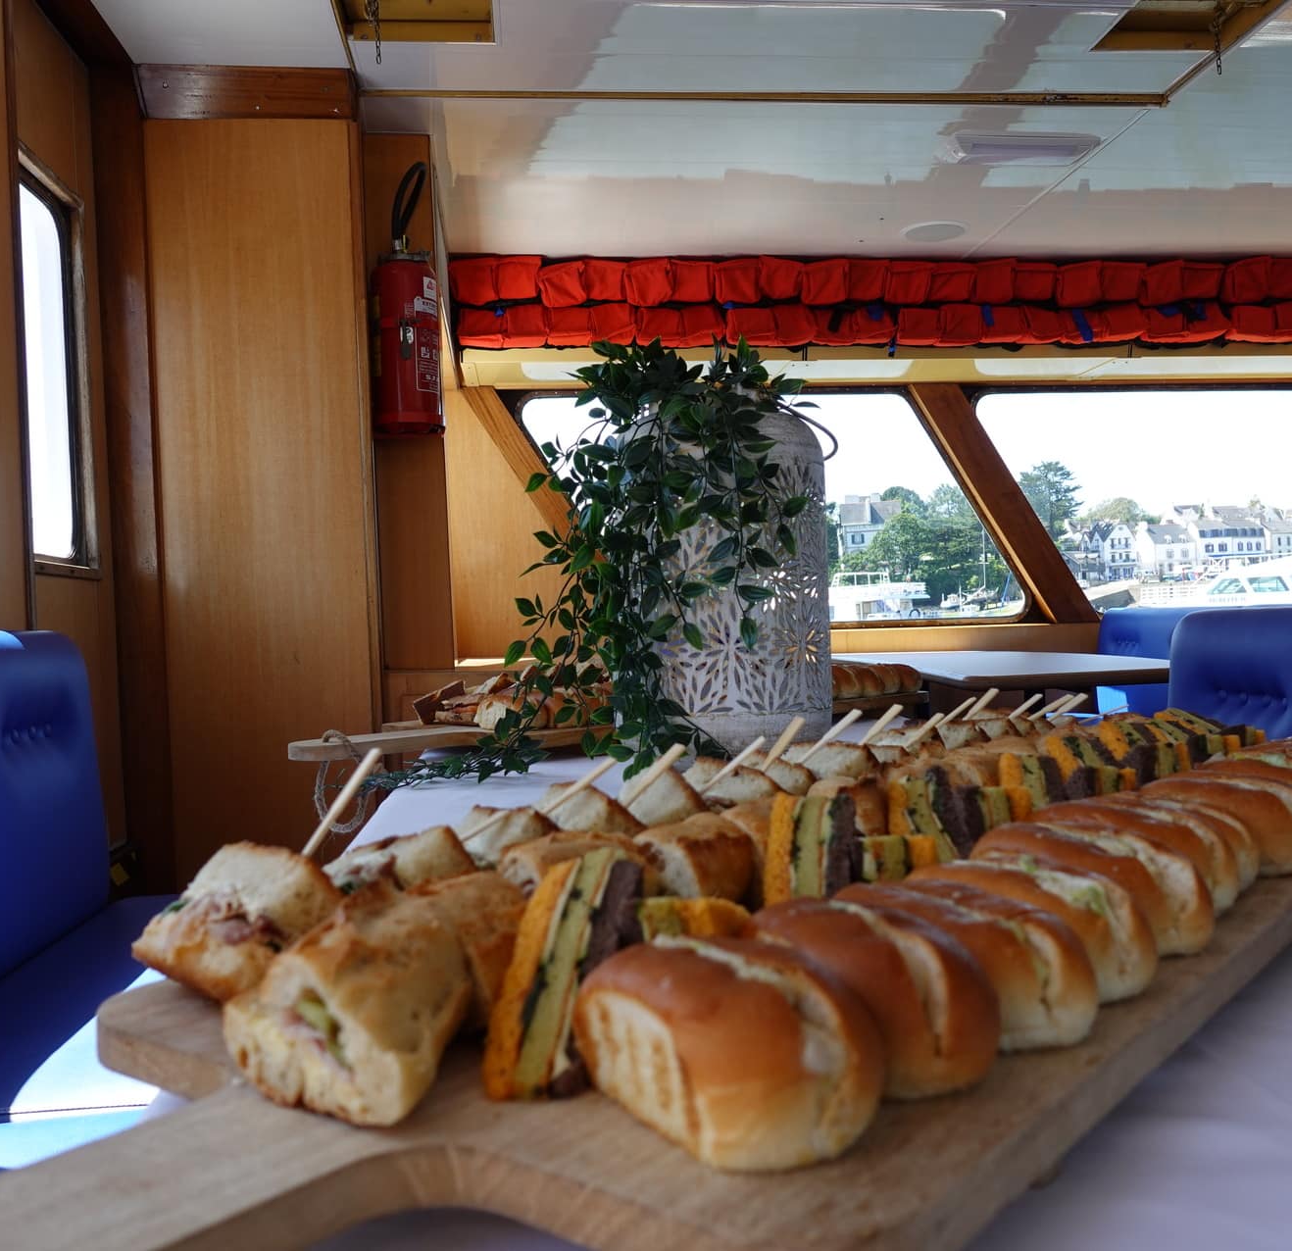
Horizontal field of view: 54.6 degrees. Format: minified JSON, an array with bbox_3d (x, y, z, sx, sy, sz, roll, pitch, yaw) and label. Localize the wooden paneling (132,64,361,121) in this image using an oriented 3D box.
[{"bbox_3d":[-0.813,-1.085,2.550,0.420,0.098,0.045,-2,0,-7],"label":"wooden paneling"}]

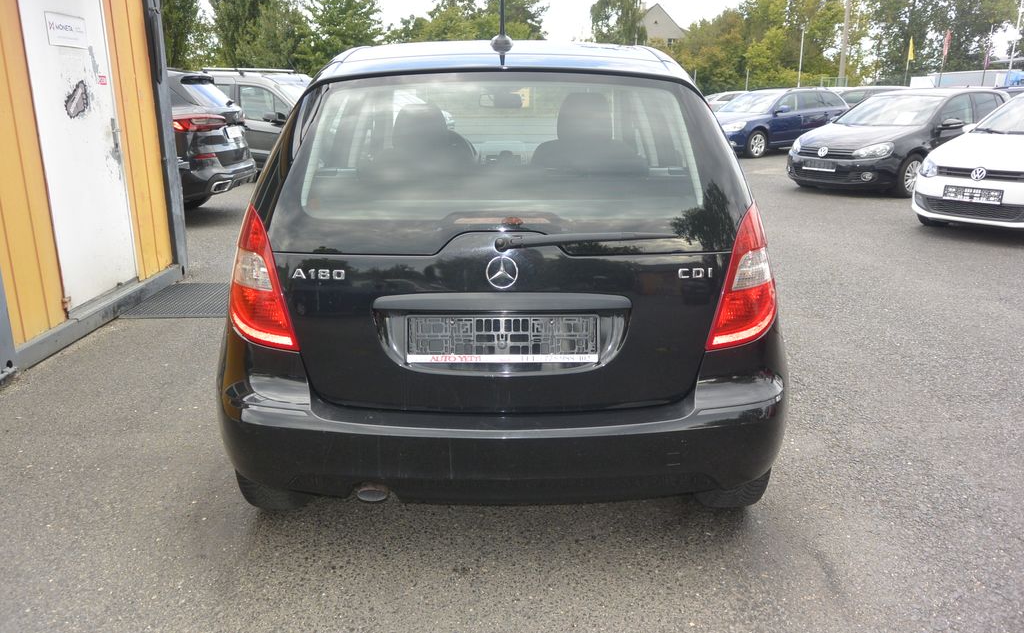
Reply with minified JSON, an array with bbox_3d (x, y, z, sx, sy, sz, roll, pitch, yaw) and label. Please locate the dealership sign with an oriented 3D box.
[{"bbox_3d":[-2.700,-1.735,4.670,0.010,0.185,0.430,0,16,0],"label":"dealership sign"}]

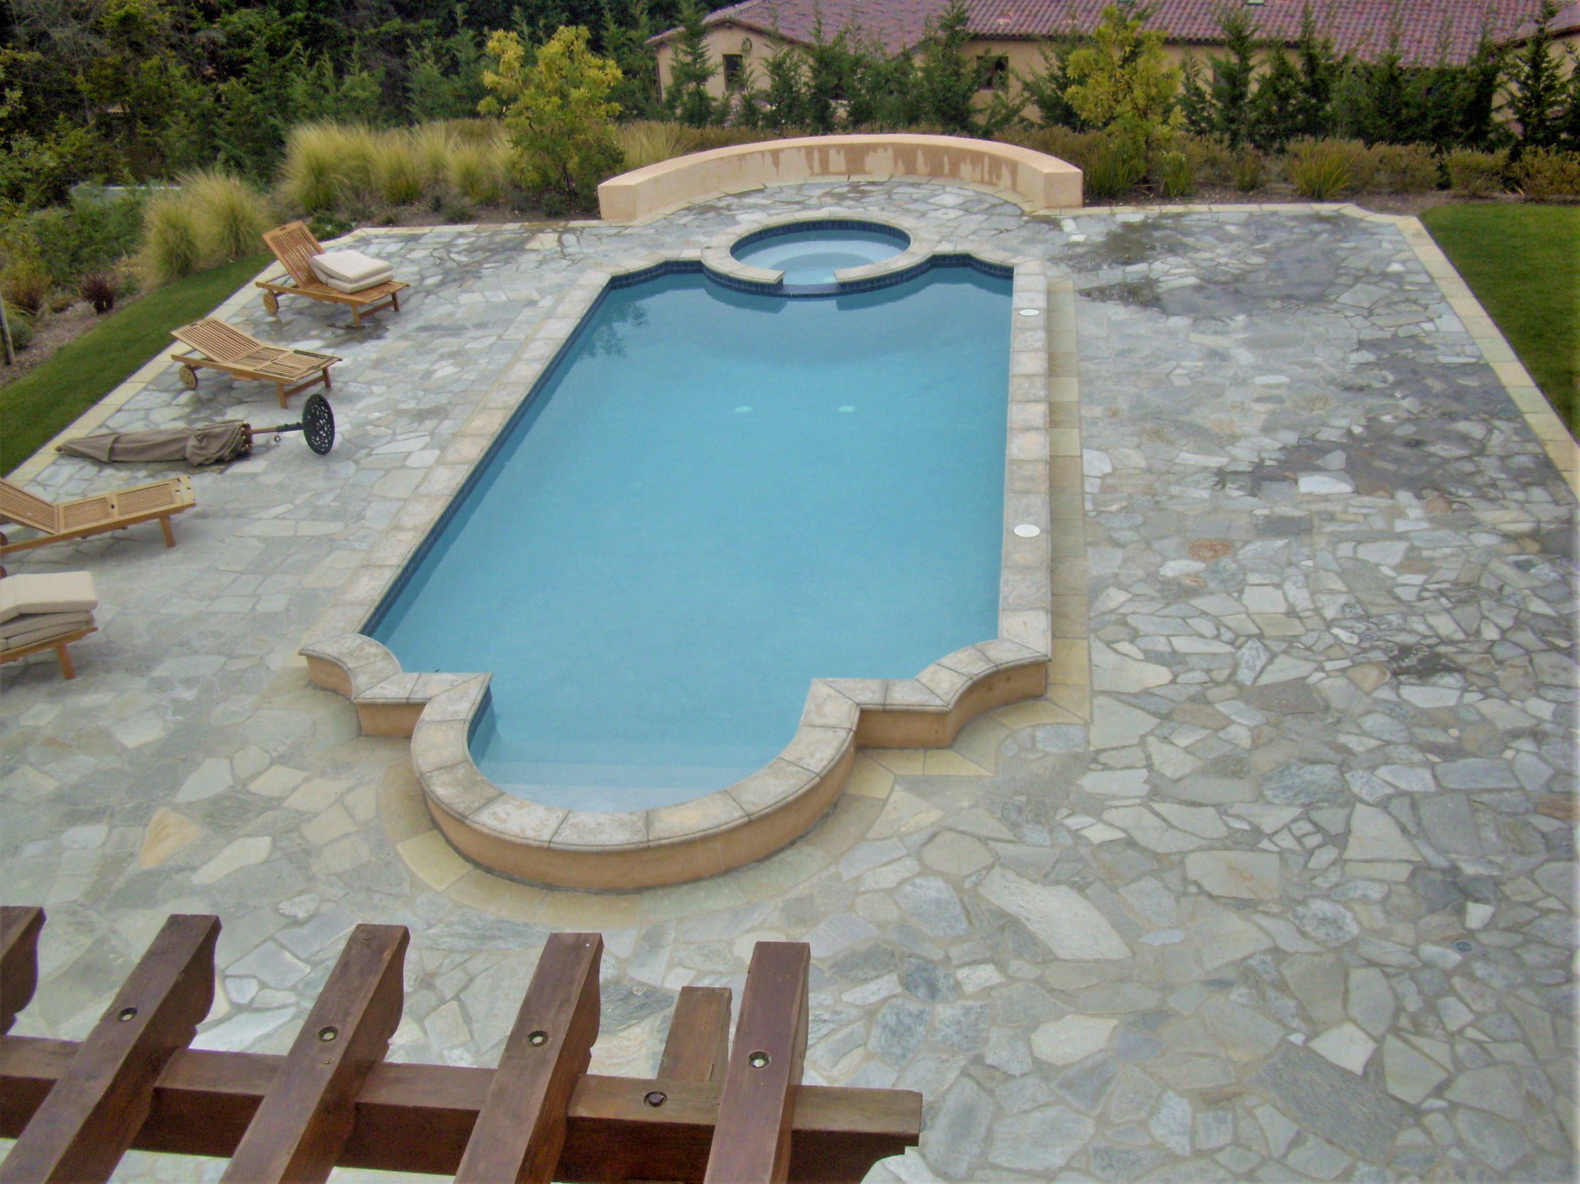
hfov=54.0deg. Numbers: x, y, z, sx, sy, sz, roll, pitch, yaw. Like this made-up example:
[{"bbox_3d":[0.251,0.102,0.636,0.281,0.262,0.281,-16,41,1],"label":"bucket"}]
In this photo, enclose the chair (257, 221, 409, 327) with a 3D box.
[{"bbox_3d":[-5.495,-3.807,18.513,1.904,0.956,0.669,15,35,30],"label":"chair"}]

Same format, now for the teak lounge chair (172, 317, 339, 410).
[{"bbox_3d":[-5.735,-2.467,16.679,1.920,0.586,0.637,14,35,29],"label":"teak lounge chair"}]

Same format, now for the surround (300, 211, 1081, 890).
[{"bbox_3d":[-0.321,-1.568,14.847,5.509,0.322,12.898,0,30,9],"label":"surround"}]

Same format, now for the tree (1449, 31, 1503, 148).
[{"bbox_3d":[9.182,-6.532,20.457,0.750,1.686,0.750,0,30,9],"label":"tree"}]

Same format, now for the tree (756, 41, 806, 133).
[{"bbox_3d":[-0.191,-7.845,24.210,0.801,1.522,0.801,0,30,9],"label":"tree"}]

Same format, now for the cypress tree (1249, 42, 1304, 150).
[{"bbox_3d":[6.757,-6.760,21.320,0.816,1.560,0.816,0,30,9],"label":"cypress tree"}]

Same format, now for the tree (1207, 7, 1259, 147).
[{"bbox_3d":[6.181,-6.994,21.363,0.749,2.002,0.749,0,30,9],"label":"tree"}]

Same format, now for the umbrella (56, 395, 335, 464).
[{"bbox_3d":[-5.955,-1.528,15.348,2.940,0.600,0.600,-4,30,12],"label":"umbrella"}]

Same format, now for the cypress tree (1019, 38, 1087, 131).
[{"bbox_3d":[3.924,-7.485,23.046,1.115,1.484,1.115,0,30,9],"label":"cypress tree"}]

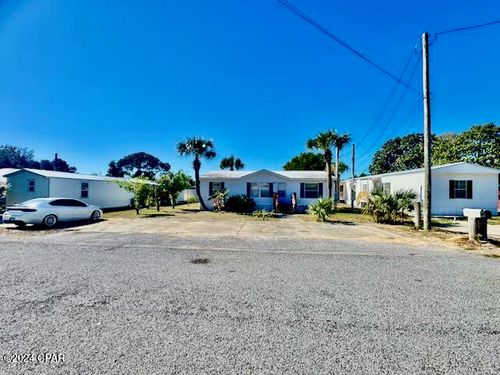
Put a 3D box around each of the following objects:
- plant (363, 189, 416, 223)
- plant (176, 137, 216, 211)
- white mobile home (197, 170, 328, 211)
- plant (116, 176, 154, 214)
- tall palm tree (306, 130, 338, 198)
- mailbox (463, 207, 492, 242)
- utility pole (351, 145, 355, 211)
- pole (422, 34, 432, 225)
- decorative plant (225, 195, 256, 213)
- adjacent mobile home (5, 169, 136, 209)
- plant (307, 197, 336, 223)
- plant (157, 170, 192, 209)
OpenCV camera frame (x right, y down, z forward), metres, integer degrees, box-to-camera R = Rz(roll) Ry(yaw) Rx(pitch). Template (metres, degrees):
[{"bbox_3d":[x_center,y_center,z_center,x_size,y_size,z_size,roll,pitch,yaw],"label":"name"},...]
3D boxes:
[{"bbox_3d":[8.831,1.139,12.800,3.300,2.150,2.400,1,-1,5],"label":"plant"},{"bbox_3d":[-4.868,-1.274,18.425,3.500,6.730,3.300,0,-1,-1],"label":"plant"},{"bbox_3d":[1.678,0.291,22.598,12.900,4.200,7.500,0,-1,-1],"label":"white mobile home"},{"bbox_3d":[-8.625,0.612,15.100,2.900,2.800,2.500,1,-1,5],"label":"plant"},{"bbox_3d":[5.560,-1.104,15.400,2.500,6.400,2.500,1,-1,5],"label":"tall palm tree"},{"bbox_3d":[8.730,1.430,7.800,0.420,1.230,0.600,1,-1,5],"label":"mailbox"},{"bbox_3d":[10.037,-0.930,19.800,0.250,6.500,0.250,1,-1,5],"label":"utility pole"},{"bbox_3d":[8.866,-2.797,10.150,0.300,9.890,0.300,0,-1,-1],"label":"pole"},{"bbox_3d":[-0.803,1.395,17.100,2.600,1.550,1.900,1,-1,5],"label":"decorative plant"},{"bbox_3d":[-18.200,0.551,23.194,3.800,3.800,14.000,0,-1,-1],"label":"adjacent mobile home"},{"bbox_3d":[4.491,1.445,12.700,1.850,1.500,1.700,1,-1,5],"label":"plant"},{"bbox_3d":[-7.678,0.230,20.699,3.400,3.940,3.200,0,-1,-1],"label":"plant"}]

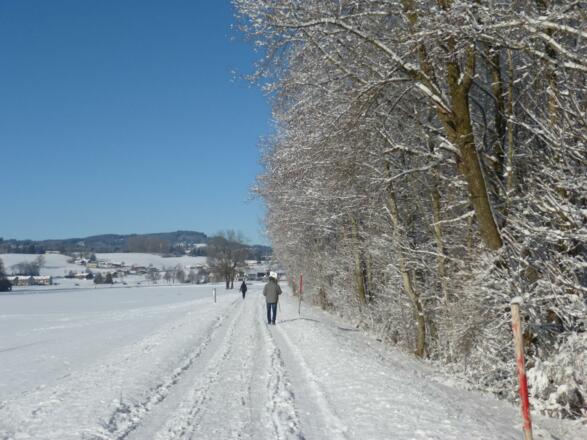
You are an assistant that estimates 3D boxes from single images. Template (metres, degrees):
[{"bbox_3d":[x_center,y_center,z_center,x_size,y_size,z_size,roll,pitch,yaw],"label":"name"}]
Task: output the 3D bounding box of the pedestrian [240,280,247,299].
[{"bbox_3d":[-4.468,6.213,83.000,0.600,1.700,0.400,0,-3,-3],"label":"pedestrian"}]

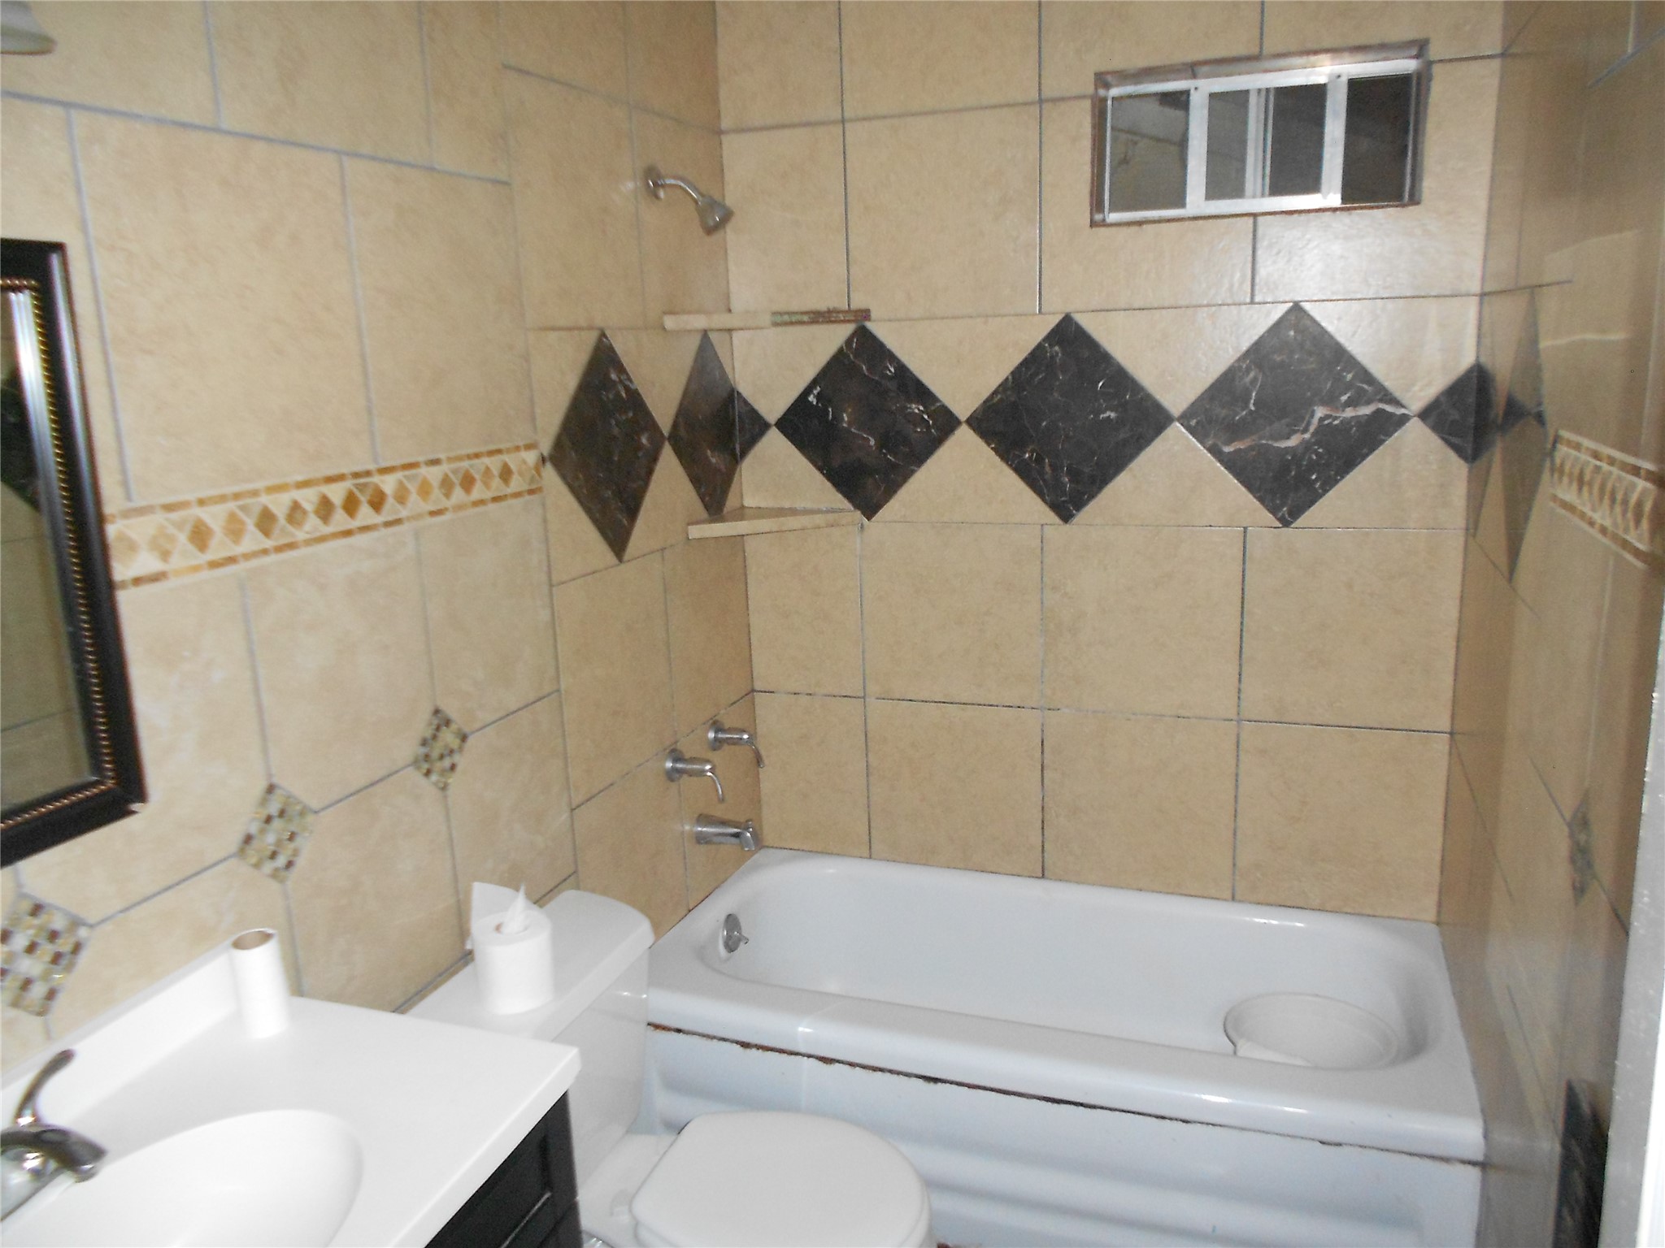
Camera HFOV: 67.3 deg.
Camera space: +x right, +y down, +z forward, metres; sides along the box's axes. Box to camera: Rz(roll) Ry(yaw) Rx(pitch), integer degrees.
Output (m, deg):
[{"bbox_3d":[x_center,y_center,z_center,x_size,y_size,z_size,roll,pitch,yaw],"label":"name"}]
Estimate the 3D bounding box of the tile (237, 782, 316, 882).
[{"bbox_3d":[-0.712,0.268,1.599,0.010,0.136,0.135,3,14,20],"label":"tile"}]

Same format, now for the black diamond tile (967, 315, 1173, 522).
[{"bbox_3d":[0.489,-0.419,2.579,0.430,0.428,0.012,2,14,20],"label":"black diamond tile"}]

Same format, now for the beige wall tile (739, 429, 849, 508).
[{"bbox_3d":[-0.068,-0.339,2.811,0.295,0.206,0.010,2,14,20],"label":"beige wall tile"}]

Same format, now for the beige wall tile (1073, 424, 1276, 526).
[{"bbox_3d":[0.692,-0.303,2.525,0.425,0.213,0.010,2,14,20],"label":"beige wall tile"}]

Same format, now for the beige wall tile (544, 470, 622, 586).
[{"bbox_3d":[-0.450,-0.196,2.246,0.010,0.218,0.231,3,14,20],"label":"beige wall tile"}]

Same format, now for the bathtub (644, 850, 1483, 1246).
[{"bbox_3d":[0.408,0.843,2.502,1.510,0.389,0.755,2,14,20],"label":"bathtub"}]

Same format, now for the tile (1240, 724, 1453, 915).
[{"bbox_3d":[1.040,0.406,2.571,0.395,0.394,0.012,2,14,20],"label":"tile"}]

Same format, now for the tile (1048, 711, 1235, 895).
[{"bbox_3d":[0.660,0.387,2.703,0.408,0.397,0.010,2,14,20],"label":"tile"}]

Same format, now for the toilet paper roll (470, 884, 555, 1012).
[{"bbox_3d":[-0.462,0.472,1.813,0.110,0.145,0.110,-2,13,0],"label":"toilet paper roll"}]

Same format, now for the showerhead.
[{"bbox_3d":[-0.268,-0.816,2.401,0.170,0.140,0.070,2,14,20],"label":"showerhead"}]

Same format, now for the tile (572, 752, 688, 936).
[{"bbox_3d":[-0.391,0.482,2.464,0.010,0.397,0.412,2,14,20],"label":"tile"}]

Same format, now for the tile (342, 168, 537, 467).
[{"bbox_3d":[-0.577,-0.465,1.873,0.012,0.404,0.384,3,14,21],"label":"tile"}]

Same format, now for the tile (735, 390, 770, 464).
[{"bbox_3d":[-0.172,-0.446,2.825,0.086,0.168,0.011,2,13,20],"label":"tile"}]

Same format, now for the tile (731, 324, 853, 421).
[{"bbox_3d":[-0.078,-0.549,2.762,0.292,0.212,0.012,2,14,20],"label":"tile"}]

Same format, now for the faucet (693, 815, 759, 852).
[{"bbox_3d":[-0.225,0.456,2.719,0.132,0.076,0.066,2,14,20],"label":"faucet"}]

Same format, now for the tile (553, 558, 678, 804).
[{"bbox_3d":[-0.409,0.089,2.390,0.010,0.405,0.405,3,14,20],"label":"tile"}]

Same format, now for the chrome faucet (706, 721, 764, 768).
[{"bbox_3d":[-0.206,0.265,2.772,0.114,0.105,0.070,2,14,20],"label":"chrome faucet"}]

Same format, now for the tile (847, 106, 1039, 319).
[{"bbox_3d":[0.226,-0.838,2.579,0.408,0.404,0.010,2,14,20],"label":"tile"}]

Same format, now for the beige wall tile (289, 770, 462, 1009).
[{"bbox_3d":[-0.644,0.394,1.779,0.010,0.336,0.324,2,14,20],"label":"beige wall tile"}]

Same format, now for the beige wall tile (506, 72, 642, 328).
[{"bbox_3d":[-0.441,-0.723,2.188,0.010,0.405,0.400,2,14,20],"label":"beige wall tile"}]

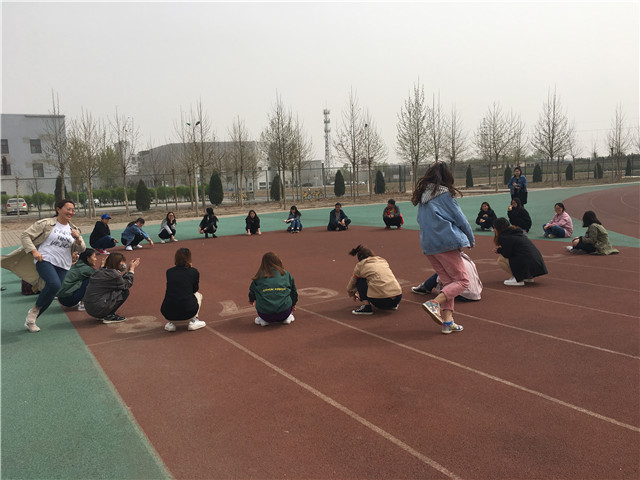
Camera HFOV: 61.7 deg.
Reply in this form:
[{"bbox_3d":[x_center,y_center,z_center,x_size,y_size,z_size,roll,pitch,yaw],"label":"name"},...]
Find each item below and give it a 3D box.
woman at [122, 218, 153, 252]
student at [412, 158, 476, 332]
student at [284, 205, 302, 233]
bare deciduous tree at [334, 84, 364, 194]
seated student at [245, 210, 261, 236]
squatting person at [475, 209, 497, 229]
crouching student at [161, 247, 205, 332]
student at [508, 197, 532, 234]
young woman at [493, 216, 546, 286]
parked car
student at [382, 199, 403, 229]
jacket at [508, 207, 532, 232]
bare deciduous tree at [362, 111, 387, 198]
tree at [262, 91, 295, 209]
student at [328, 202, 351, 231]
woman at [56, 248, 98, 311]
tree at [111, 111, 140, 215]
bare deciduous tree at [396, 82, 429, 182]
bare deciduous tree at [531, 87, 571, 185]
[{"bbox_3d":[-4.639,-0.172,13.683,0.720,0.760,0.520,1,8,32],"label":"woman"},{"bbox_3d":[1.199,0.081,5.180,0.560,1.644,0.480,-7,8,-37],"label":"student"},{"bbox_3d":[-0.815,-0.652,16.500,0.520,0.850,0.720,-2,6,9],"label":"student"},{"bbox_3d":[2.049,-6.029,34.149,2.100,7.316,2.100,-3,6,0],"label":"bare deciduous tree"},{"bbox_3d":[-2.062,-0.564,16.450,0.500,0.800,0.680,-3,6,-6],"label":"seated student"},{"bbox_3d":[4.301,-0.592,13.784,0.500,0.700,0.550,-1,7,14],"label":"squatting person"},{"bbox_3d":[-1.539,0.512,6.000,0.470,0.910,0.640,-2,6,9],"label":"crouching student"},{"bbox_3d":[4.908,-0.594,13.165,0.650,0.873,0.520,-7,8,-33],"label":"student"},{"bbox_3d":[2.750,0.142,7.360,0.660,0.870,0.500,-1,7,14],"label":"young woman"},{"bbox_3d":[-27.813,-3.081,49.300,1.760,1.470,4.500,-6,7,-28],"label":"parked car"},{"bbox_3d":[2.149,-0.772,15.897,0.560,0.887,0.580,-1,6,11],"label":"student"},{"bbox_3d":[4.931,-0.543,13.094,0.520,0.620,0.500,-7,8,-30],"label":"jacket"},{"bbox_3d":[3.635,-5.771,36.162,1.750,5.900,1.750,-3,7,0],"label":"bare deciduous tree"},{"bbox_3d":[-2.452,-5.109,31.300,2.050,6.600,2.050,-3,6,0],"label":"tree"},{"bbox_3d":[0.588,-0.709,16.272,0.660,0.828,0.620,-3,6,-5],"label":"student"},{"bbox_3d":[-3.238,0.510,7.220,0.630,0.800,0.460,-6,7,-28],"label":"woman"},{"bbox_3d":[-11.274,-4.420,31.000,1.800,6.100,1.800,-3,6,0],"label":"tree"},{"bbox_3d":[6.288,-6.690,36.303,2.400,7.751,2.400,-2,6,10],"label":"bare deciduous tree"},{"bbox_3d":[19.265,-8.461,44.333,3.100,8.261,3.100,0,7,23],"label":"bare deciduous tree"}]

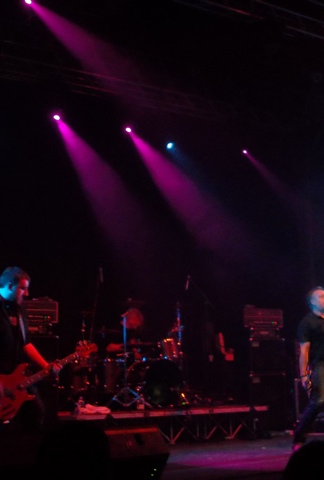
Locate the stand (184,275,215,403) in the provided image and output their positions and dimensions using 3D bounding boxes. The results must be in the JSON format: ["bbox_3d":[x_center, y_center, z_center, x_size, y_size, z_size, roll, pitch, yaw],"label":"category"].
[{"bbox_3d":[0.492,1.254,10.127,0.520,1.606,0.450,4,-10,-25],"label":"stand"}]

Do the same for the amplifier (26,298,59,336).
[{"bbox_3d":[-1.571,0.909,9.658,0.600,0.432,0.300,5,-10,-31],"label":"amplifier"}]

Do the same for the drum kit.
[{"bbox_3d":[-0.424,1.322,9.459,1.650,1.269,1.200,6,-11,-35],"label":"drum kit"}]

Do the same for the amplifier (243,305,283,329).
[{"bbox_3d":[1.310,1.044,10.947,0.600,0.286,0.270,5,-10,-31],"label":"amplifier"}]

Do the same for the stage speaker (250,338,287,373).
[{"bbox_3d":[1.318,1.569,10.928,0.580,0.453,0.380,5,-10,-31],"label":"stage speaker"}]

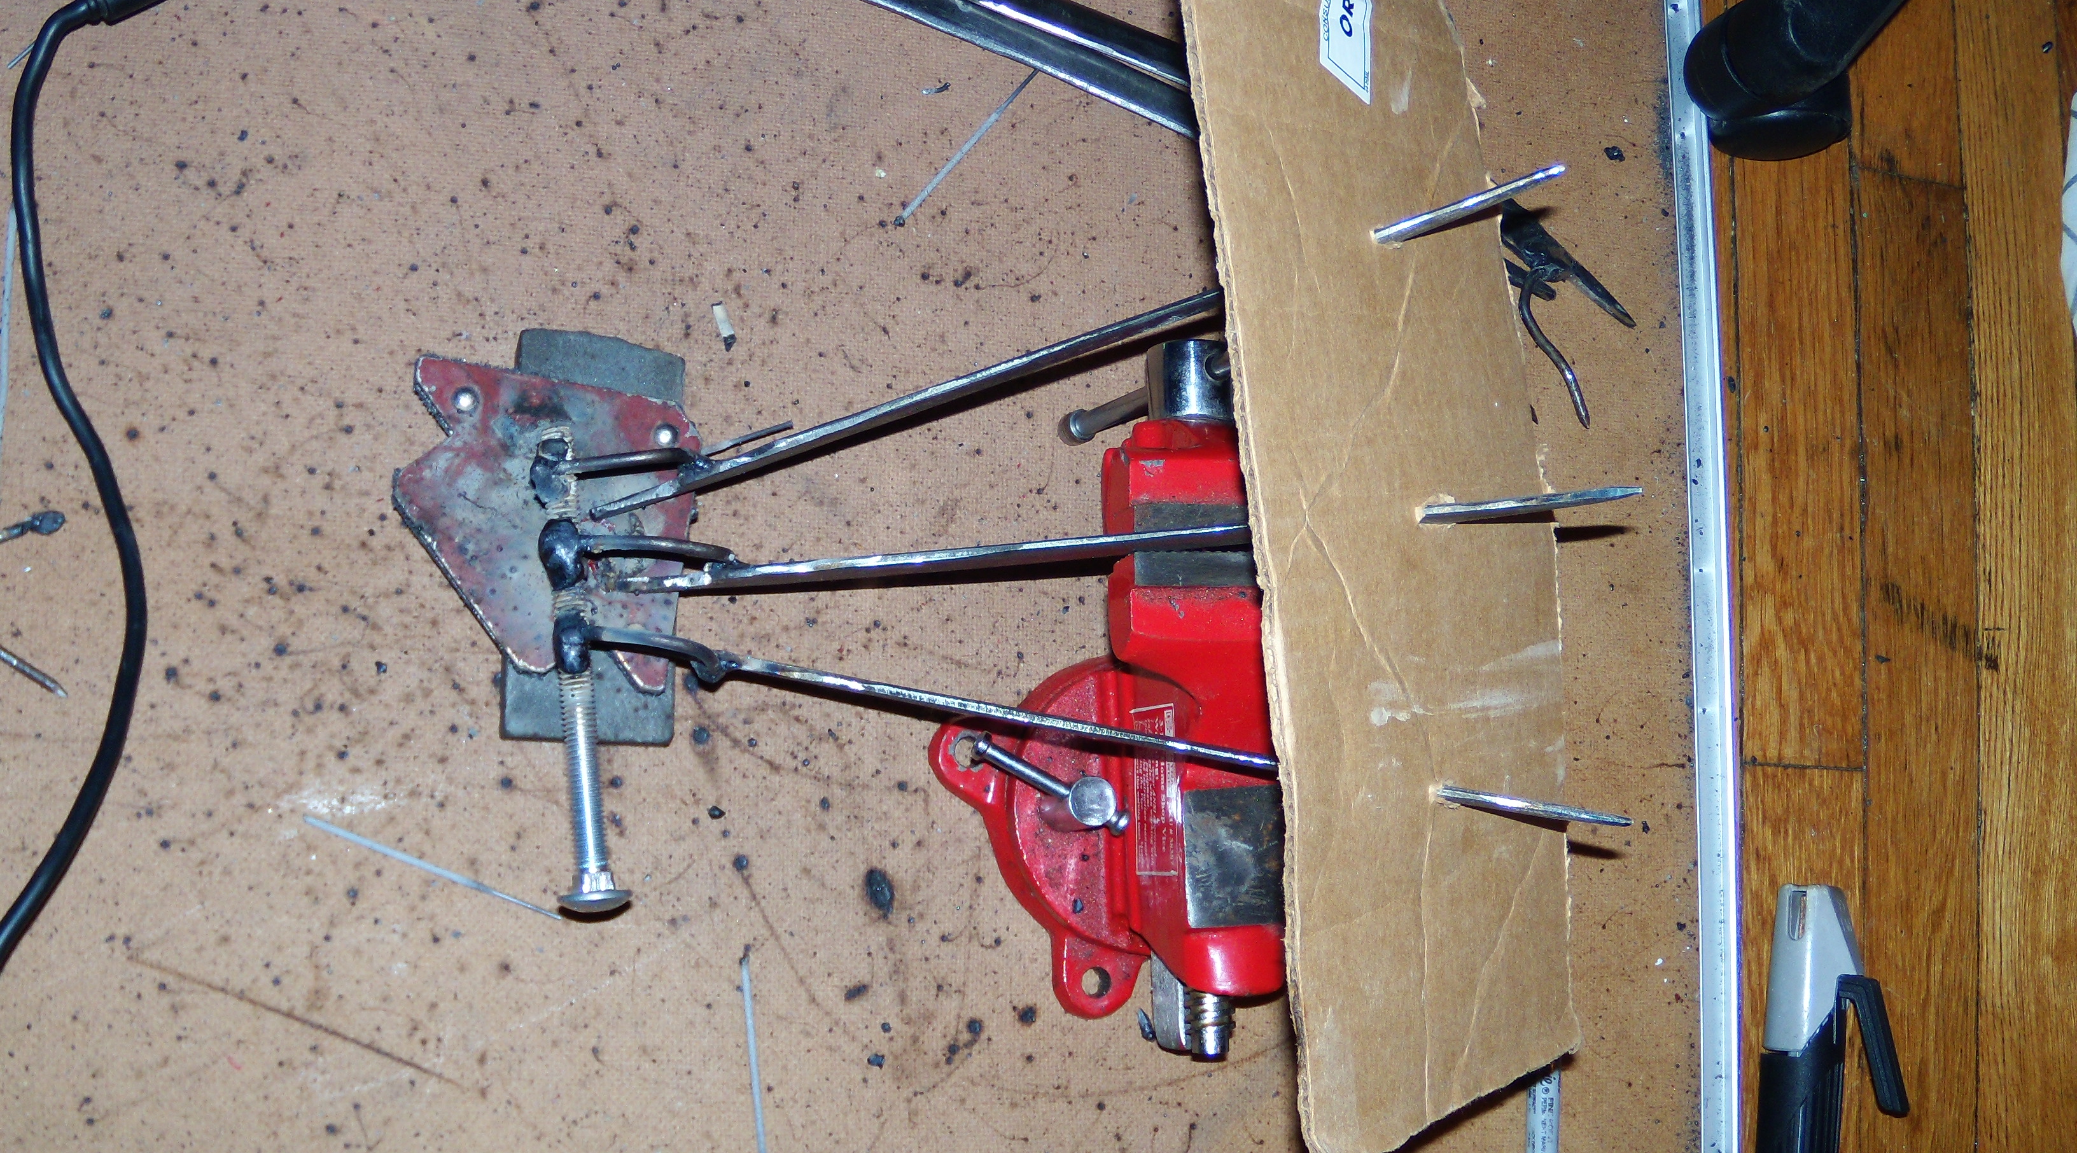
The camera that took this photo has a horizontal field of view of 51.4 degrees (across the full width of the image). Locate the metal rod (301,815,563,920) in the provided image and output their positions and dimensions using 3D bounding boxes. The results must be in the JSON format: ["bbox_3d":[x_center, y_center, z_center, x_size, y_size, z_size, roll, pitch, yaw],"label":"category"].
[{"bbox_3d":[-0.173,0.084,0.619,0.078,0.002,0.002,24,77,-14],"label":"metal rod"}]

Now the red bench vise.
[{"bbox_3d":[0.042,0.035,0.631,0.132,0.122,0.205,2,83,-17],"label":"red bench vise"}]

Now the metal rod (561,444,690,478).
[{"bbox_3d":[-0.114,-0.032,0.600,0.035,0.008,0.006,-7,85,-12],"label":"metal rod"}]

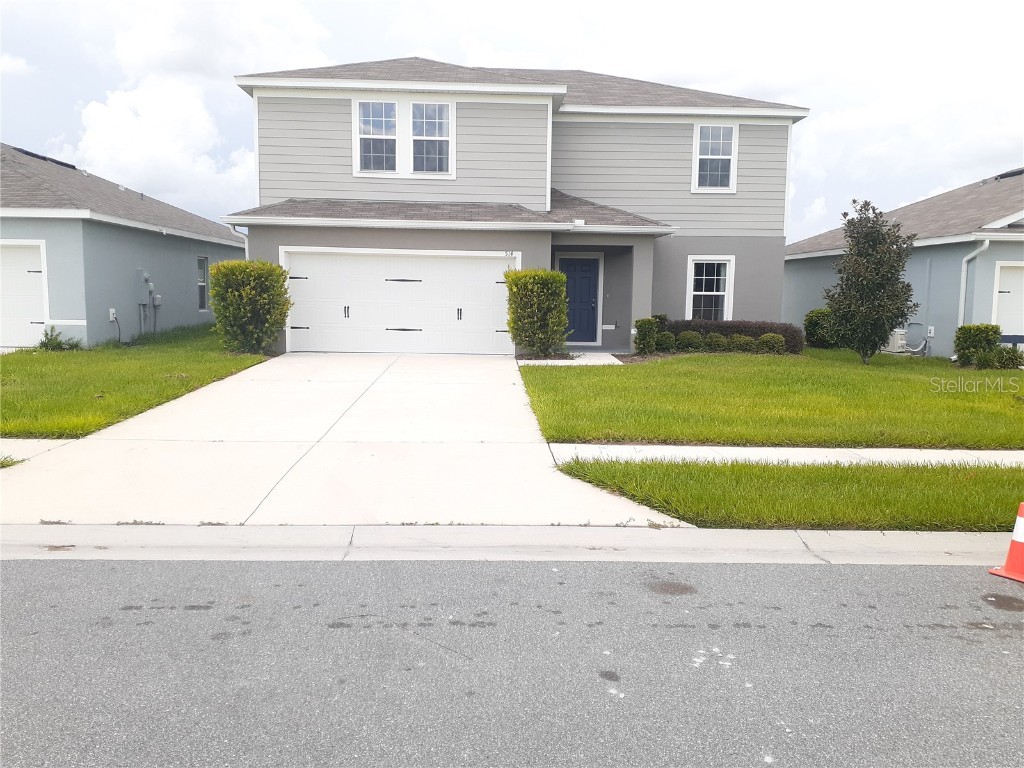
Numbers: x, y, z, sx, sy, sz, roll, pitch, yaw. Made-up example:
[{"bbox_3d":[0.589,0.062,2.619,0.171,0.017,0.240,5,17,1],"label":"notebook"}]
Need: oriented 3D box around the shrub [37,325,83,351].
[{"bbox_3d":[-9.136,-0.941,16.139,0.844,0.500,0.633,1,7,-1],"label":"shrub"}]

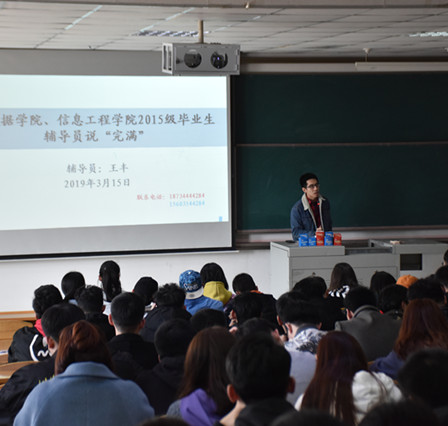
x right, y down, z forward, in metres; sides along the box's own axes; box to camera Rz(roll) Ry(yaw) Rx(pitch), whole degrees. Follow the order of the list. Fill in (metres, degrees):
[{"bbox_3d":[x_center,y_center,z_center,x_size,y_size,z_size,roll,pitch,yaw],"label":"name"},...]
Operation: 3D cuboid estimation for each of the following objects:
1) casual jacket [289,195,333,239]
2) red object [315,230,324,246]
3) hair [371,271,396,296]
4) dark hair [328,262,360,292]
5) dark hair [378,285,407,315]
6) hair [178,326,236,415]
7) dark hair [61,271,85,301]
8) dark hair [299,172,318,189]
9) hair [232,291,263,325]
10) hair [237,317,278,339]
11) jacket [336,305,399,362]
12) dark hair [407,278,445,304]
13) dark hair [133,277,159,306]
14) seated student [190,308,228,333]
[{"bbox_3d":[0.872,0.090,12.747,0.420,0.560,0.320,-2,5,-20],"label":"casual jacket"},{"bbox_3d":[0.917,0.249,12.232,0.085,0.140,0.060,-1,4,-13],"label":"red object"},{"bbox_3d":[1.147,0.521,9.200,0.190,0.230,0.210,-1,4,-11],"label":"hair"},{"bbox_3d":[0.950,0.522,10.237,0.220,0.280,0.230,-1,4,-13],"label":"dark hair"},{"bbox_3d":[1.133,0.581,8.600,0.185,0.200,0.210,-1,4,-6],"label":"dark hair"},{"bbox_3d":[-0.061,0.622,5.050,0.230,0.340,0.240,-1,4,-8],"label":"hair"},{"bbox_3d":[-1.161,0.560,9.787,0.180,0.250,0.210,-1,4,-13],"label":"dark hair"},{"bbox_3d":[0.875,-0.332,13.251,0.180,0.180,0.205,-4,5,-38],"label":"dark hair"},{"bbox_3d":[0.126,0.534,7.150,0.175,0.190,0.200,-2,5,-20],"label":"hair"},{"bbox_3d":[0.147,0.555,5.800,0.180,0.190,0.210,-1,4,-8],"label":"hair"},{"bbox_3d":[0.819,0.820,7.267,0.500,0.620,0.420,-1,4,-13],"label":"jacket"},{"bbox_3d":[1.226,0.500,7.800,0.205,0.200,0.220,-1,4,-6],"label":"dark hair"},{"bbox_3d":[-0.540,0.540,8.800,0.180,0.210,0.210,-2,4,-18],"label":"dark hair"},{"bbox_3d":[-0.101,1.093,6.865,0.500,1.200,0.700,-1,4,-13],"label":"seated student"}]

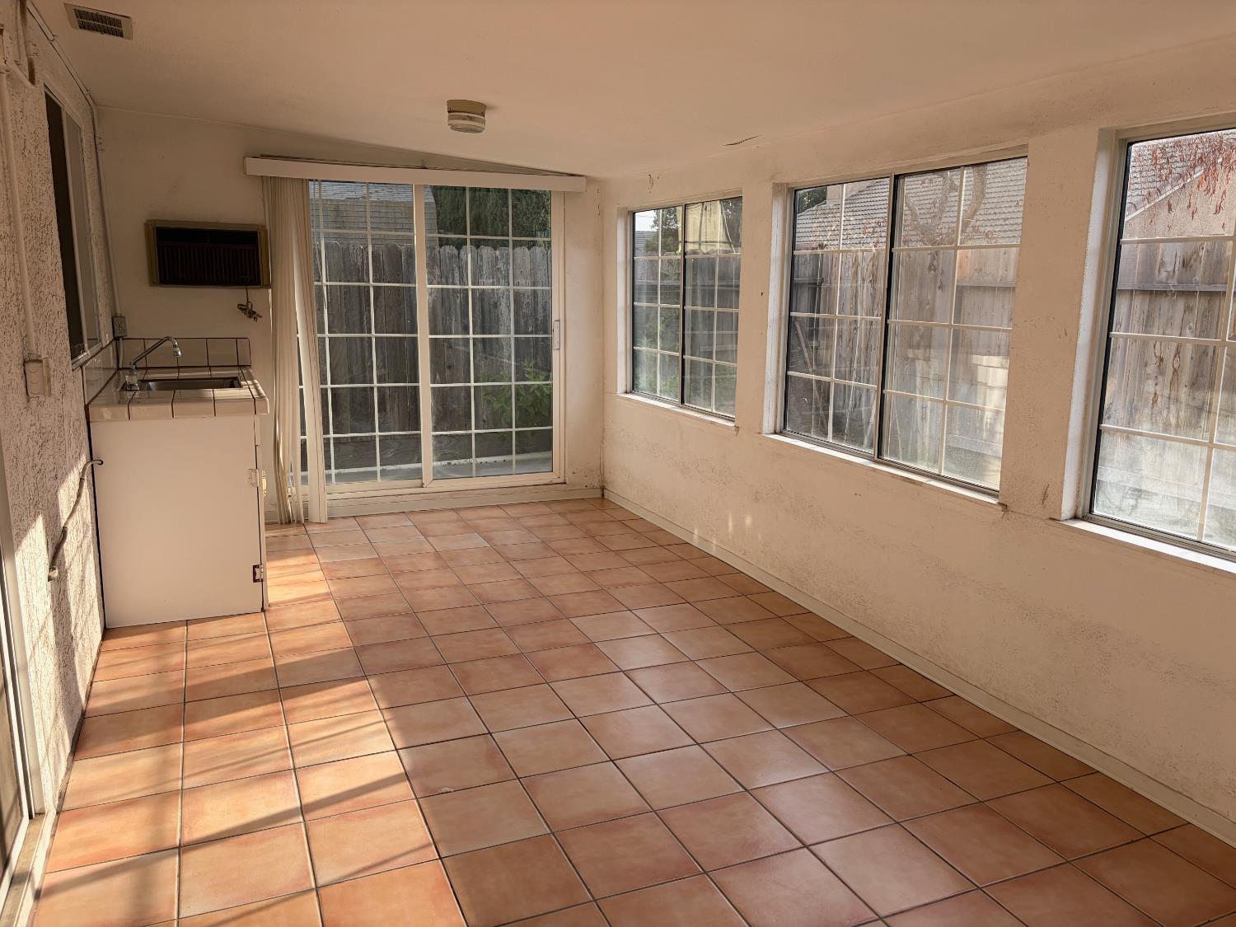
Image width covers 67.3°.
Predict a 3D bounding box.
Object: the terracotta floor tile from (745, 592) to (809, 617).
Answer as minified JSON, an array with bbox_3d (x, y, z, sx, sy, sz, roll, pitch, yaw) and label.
[{"bbox_3d":[0.746,0.666,4.356,0.158,0.010,0.298,-3,12,-23],"label":"terracotta floor tile"}]

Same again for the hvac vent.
[{"bbox_3d":[-1.789,-1.519,3.216,0.195,0.020,0.345,1,10,-24],"label":"hvac vent"}]

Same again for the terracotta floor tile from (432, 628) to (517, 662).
[{"bbox_3d":[-0.587,0.747,3.799,0.299,0.010,0.299,-3,12,-23],"label":"terracotta floor tile"}]

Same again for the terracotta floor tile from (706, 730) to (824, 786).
[{"bbox_3d":[0.460,0.933,2.936,0.298,0.012,0.298,-3,12,-23],"label":"terracotta floor tile"}]

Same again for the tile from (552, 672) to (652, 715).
[{"bbox_3d":[-0.060,0.839,3.357,0.298,0.010,0.298,-3,12,-23],"label":"tile"}]

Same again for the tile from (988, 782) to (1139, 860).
[{"bbox_3d":[1.261,1.009,2.633,0.298,0.012,0.298,-3,12,-23],"label":"tile"}]

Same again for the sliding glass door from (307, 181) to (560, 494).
[{"bbox_3d":[-1.208,-0.805,5.827,1.845,1.998,0.100,-3,12,-23],"label":"sliding glass door"}]

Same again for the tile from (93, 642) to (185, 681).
[{"bbox_3d":[-1.843,0.772,3.601,0.298,0.010,0.298,-4,12,-23],"label":"tile"}]

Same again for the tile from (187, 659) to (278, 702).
[{"bbox_3d":[-1.428,0.803,3.449,0.300,0.011,0.300,-3,12,-23],"label":"tile"}]

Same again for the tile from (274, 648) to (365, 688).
[{"bbox_3d":[-1.147,0.786,3.570,0.300,0.011,0.300,-3,12,-23],"label":"tile"}]

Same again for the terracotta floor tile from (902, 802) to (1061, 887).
[{"bbox_3d":[0.982,1.027,2.510,0.298,0.012,0.298,-3,12,-23],"label":"terracotta floor tile"}]

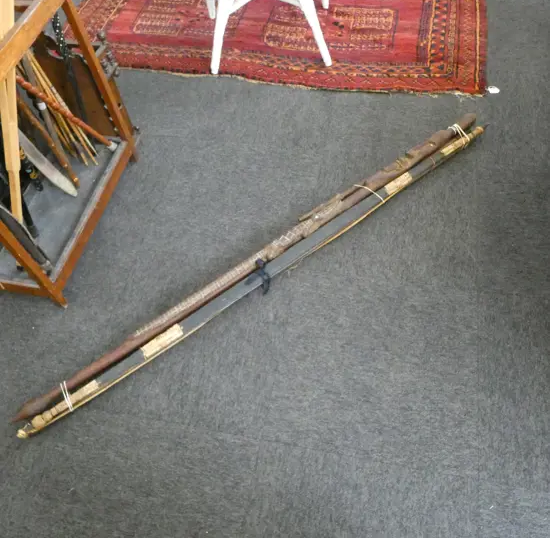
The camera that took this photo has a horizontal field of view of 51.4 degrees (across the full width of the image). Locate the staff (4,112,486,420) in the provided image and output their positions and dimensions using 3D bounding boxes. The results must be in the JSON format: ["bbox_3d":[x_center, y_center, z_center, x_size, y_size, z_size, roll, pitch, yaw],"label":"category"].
[{"bbox_3d":[0.010,-0.070,1.678,1.680,0.050,0.056,-34,58,-18],"label":"staff"}]

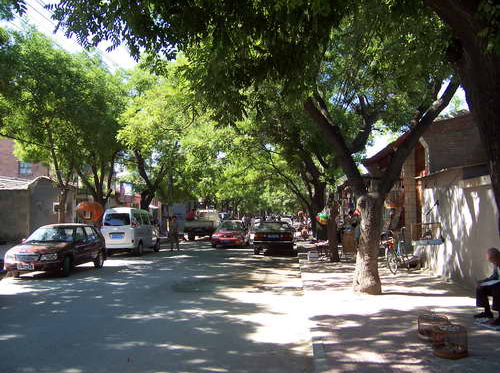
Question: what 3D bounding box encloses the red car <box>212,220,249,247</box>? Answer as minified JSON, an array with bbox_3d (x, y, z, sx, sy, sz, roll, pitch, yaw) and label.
[{"bbox_3d":[-0.967,2.659,27.026,1.660,1.410,4.300,0,-4,5],"label":"red car"}]

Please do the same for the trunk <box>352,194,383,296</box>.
[{"bbox_3d":[2.385,1.123,9.560,0.570,2.000,0.540,0,-4,5],"label":"trunk"}]

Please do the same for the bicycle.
[{"bbox_3d":[4.019,1.810,13.038,0.600,1.080,1.700,-2,-4,30],"label":"bicycle"}]

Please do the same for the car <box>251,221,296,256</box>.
[{"bbox_3d":[1.206,2.341,22.136,1.700,1.420,4.500,0,-4,5],"label":"car"}]

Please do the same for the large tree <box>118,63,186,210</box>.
[{"bbox_3d":[-5.511,-1.641,27.164,4.400,10.000,4.400,0,-4,5],"label":"large tree"}]

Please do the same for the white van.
[{"bbox_3d":[-5.257,2.030,21.428,1.550,1.950,4.000,0,-4,5],"label":"white van"}]

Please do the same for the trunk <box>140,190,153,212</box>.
[{"bbox_3d":[-5.878,1.752,26.943,0.600,3.100,0.600,0,-4,5],"label":"trunk"}]

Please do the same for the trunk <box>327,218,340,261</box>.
[{"bbox_3d":[2.917,1.725,16.510,0.420,1.750,0.420,0,-4,5],"label":"trunk"}]

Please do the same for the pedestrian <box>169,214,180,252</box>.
[{"bbox_3d":[-3.579,2.249,22.802,0.520,1.670,0.380,0,-4,-1],"label":"pedestrian"}]

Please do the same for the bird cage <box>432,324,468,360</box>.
[{"bbox_3d":[2.203,1.696,5.238,0.385,0.290,0.385,0,-4,5],"label":"bird cage"}]

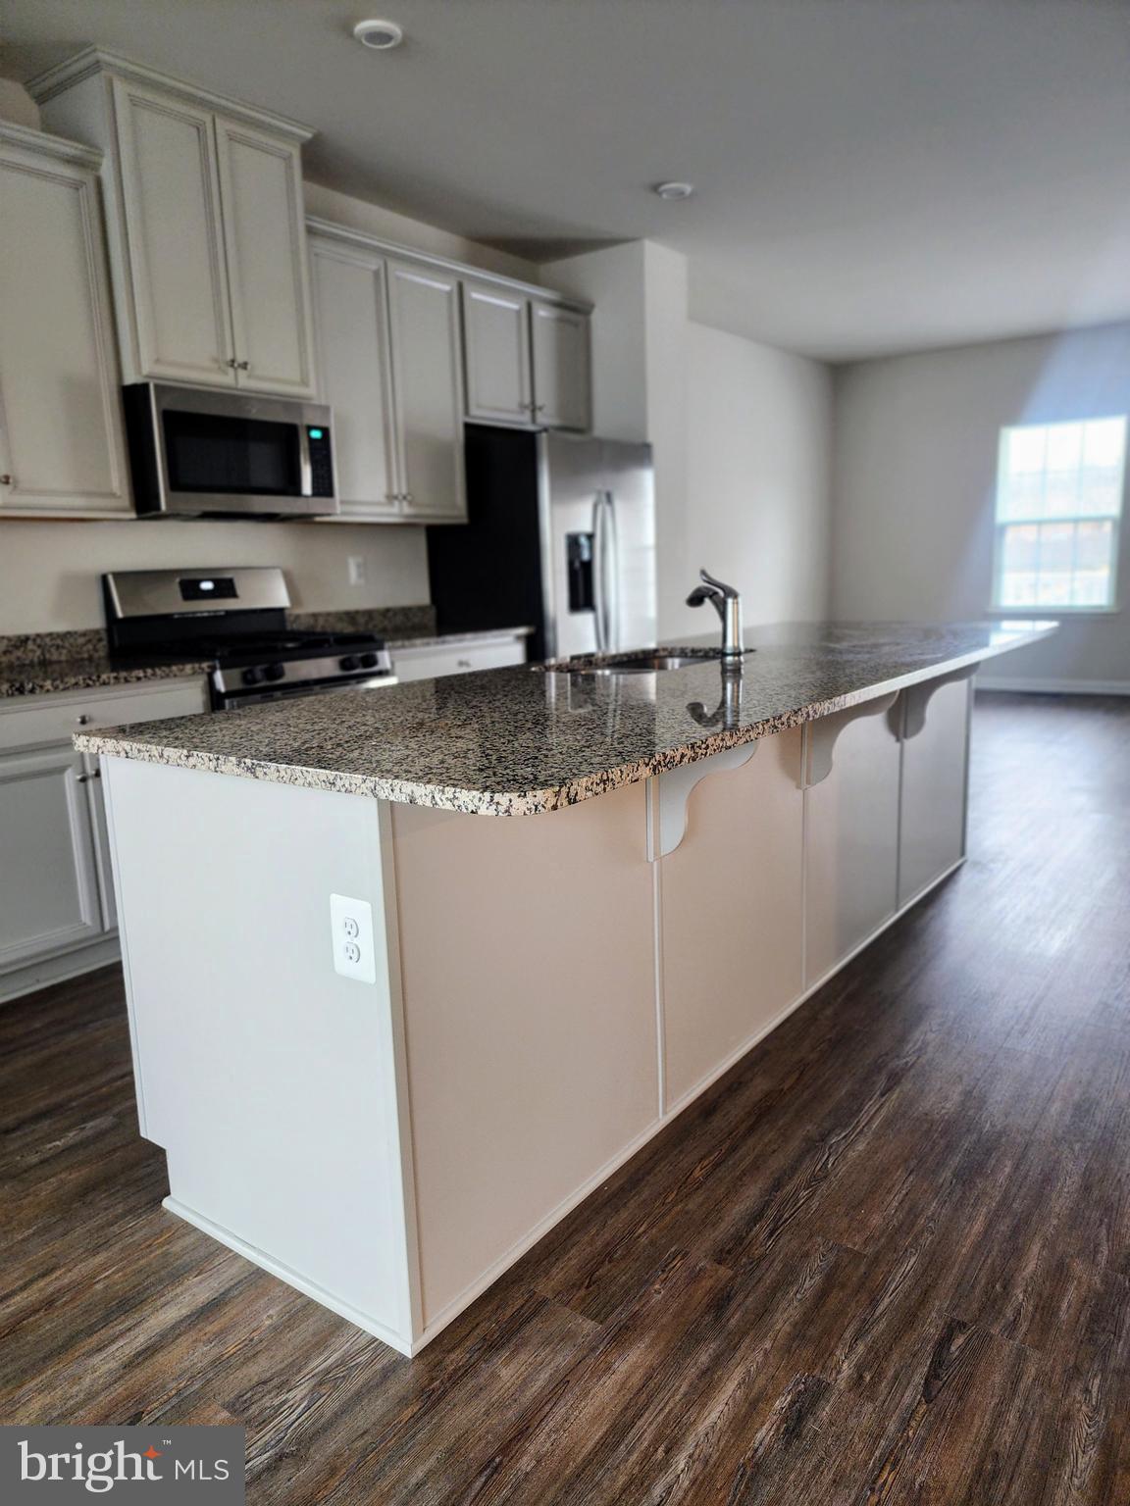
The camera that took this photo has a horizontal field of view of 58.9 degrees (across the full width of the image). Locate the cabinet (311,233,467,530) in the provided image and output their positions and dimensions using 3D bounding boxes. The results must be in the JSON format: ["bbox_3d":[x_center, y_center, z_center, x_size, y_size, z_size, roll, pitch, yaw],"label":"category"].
[{"bbox_3d":[-0.840,-1.514,4.245,0.335,1.060,0.870,6,13,36],"label":"cabinet"}]

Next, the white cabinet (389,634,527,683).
[{"bbox_3d":[-0.662,-0.062,4.451,0.625,0.880,0.830,6,13,36],"label":"white cabinet"}]

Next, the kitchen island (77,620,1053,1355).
[{"bbox_3d":[0.449,0.198,2.804,1.057,0.914,3.052,6,13,36],"label":"kitchen island"}]

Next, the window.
[{"bbox_3d":[3.846,-1.831,7.826,0.910,1.445,0.100,6,13,36],"label":"window"}]

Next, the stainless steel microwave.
[{"bbox_3d":[-1.268,-1.071,3.668,0.405,0.417,0.757,6,13,36],"label":"stainless steel microwave"}]

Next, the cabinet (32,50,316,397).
[{"bbox_3d":[-1.306,-1.720,3.505,0.425,0.925,0.805,6,13,36],"label":"cabinet"}]

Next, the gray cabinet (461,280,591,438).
[{"bbox_3d":[-0.294,-1.899,4.931,0.335,0.600,0.990,6,13,36],"label":"gray cabinet"}]

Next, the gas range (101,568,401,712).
[{"bbox_3d":[-1.110,-0.080,3.767,0.690,1.205,0.762,6,13,36],"label":"gas range"}]

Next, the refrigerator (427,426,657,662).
[{"bbox_3d":[-0.071,-0.634,5.019,0.765,1.750,0.900,6,13,36],"label":"refrigerator"}]

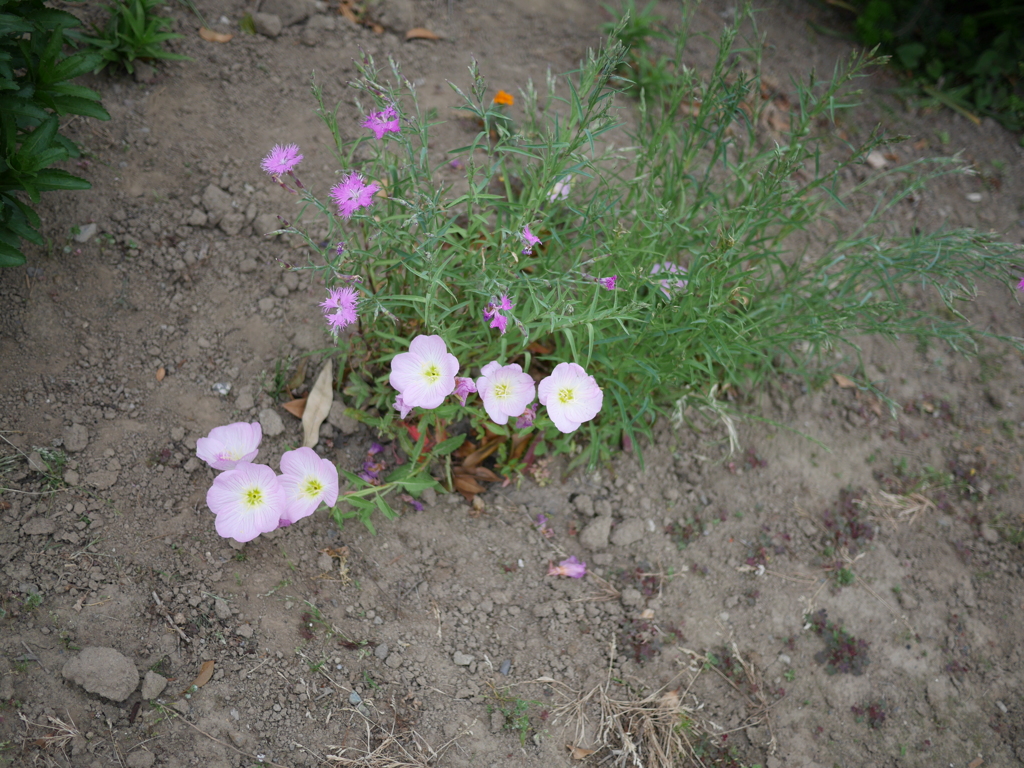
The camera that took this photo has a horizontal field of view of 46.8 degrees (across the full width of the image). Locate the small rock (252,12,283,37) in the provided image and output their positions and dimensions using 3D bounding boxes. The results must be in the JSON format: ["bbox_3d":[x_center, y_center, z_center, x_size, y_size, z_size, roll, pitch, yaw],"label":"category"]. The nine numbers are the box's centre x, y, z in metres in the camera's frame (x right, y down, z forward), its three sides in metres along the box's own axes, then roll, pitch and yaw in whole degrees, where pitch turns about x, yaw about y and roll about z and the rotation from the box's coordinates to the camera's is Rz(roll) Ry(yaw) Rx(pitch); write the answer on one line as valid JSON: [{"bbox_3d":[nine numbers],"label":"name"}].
[{"bbox_3d":[-0.268,-0.394,1.297,0.032,0.020,0.025,5,55,-18],"label":"small rock"}]

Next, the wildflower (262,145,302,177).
[{"bbox_3d":[-0.188,-0.182,0.966,0.035,0.014,0.033,-8,46,9],"label":"wildflower"}]

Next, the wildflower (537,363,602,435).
[{"bbox_3d":[0.046,0.011,0.930,0.051,0.026,0.055,0,81,-2],"label":"wildflower"}]

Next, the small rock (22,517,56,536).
[{"bbox_3d":[-0.375,0.113,0.940,0.027,0.010,0.014,0,50,0],"label":"small rock"}]

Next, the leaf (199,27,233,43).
[{"bbox_3d":[-0.337,-0.397,1.345,0.040,0.010,0.015,9,51,7],"label":"leaf"}]

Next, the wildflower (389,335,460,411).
[{"bbox_3d":[-0.067,-0.009,0.900,0.053,0.026,0.056,0,75,17],"label":"wildflower"}]

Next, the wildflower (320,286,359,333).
[{"bbox_3d":[-0.134,-0.058,0.920,0.030,0.013,0.035,0,85,0],"label":"wildflower"}]

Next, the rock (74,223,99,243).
[{"bbox_3d":[-0.392,-0.139,1.089,0.022,0.011,0.017,0,48,0],"label":"rock"}]

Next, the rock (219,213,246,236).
[{"bbox_3d":[-0.266,-0.152,1.127,0.026,0.017,0.022,4,55,-19],"label":"rock"}]

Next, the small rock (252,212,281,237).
[{"bbox_3d":[-0.236,-0.154,1.139,0.027,0.015,0.024,0,50,0],"label":"small rock"}]

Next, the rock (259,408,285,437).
[{"bbox_3d":[-0.190,0.030,0.934,0.019,0.013,0.018,0,48,0],"label":"rock"}]

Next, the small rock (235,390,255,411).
[{"bbox_3d":[-0.226,0.013,1.002,0.017,0.010,0.015,0,50,0],"label":"small rock"}]

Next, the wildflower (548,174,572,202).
[{"bbox_3d":[0.041,-0.170,1.029,0.032,0.018,0.030,-4,48,4],"label":"wildflower"}]

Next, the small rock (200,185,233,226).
[{"bbox_3d":[-0.295,-0.179,1.180,0.031,0.023,0.032,0,50,0],"label":"small rock"}]

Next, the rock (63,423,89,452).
[{"bbox_3d":[-0.353,0.043,0.956,0.021,0.015,0.025,0,57,-21],"label":"rock"}]

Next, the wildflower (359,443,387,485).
[{"bbox_3d":[-0.114,0.065,0.970,0.024,0.014,0.033,0,50,0],"label":"wildflower"}]

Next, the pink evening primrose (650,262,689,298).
[{"bbox_3d":[0.130,-0.085,0.973,0.036,0.018,0.034,2,53,-2],"label":"pink evening primrose"}]

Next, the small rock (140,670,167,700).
[{"bbox_3d":[-0.258,0.217,0.850,0.019,0.013,0.018,0,50,0],"label":"small rock"}]

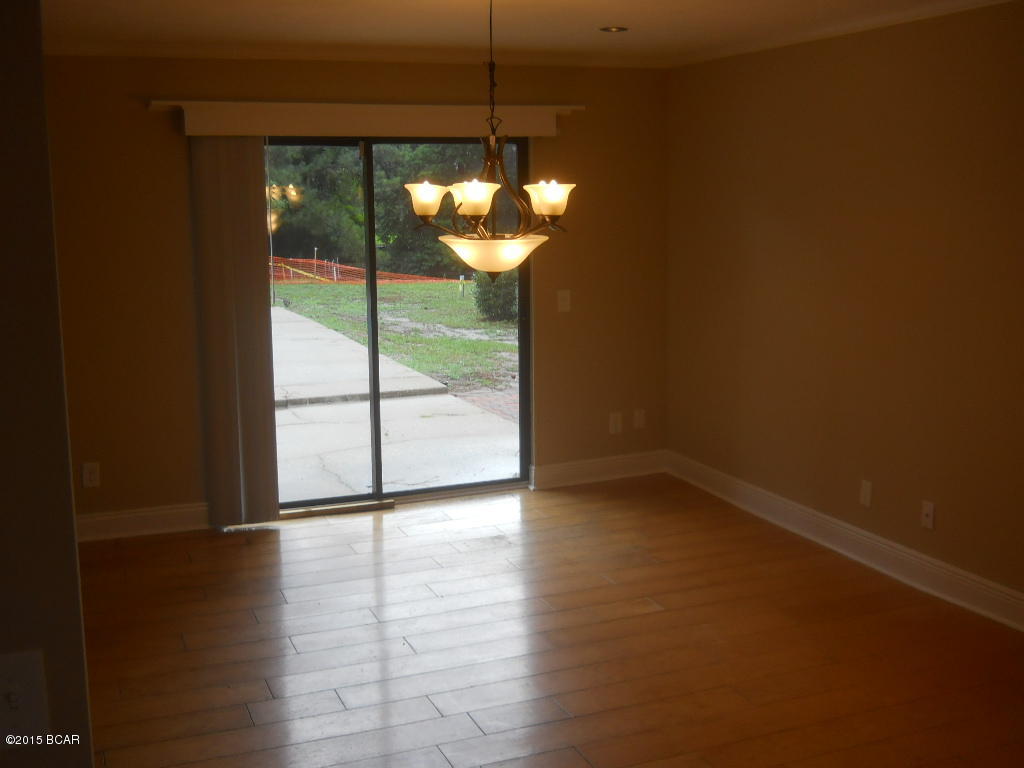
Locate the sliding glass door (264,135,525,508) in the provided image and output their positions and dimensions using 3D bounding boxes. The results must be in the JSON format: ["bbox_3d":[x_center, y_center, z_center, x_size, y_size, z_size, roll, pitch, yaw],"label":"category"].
[{"bbox_3d":[-0.729,-0.334,5.838,1.780,1.980,0.100,-5,11,-22],"label":"sliding glass door"}]

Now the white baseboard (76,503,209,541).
[{"bbox_3d":[-1.886,0.695,5.477,0.680,0.143,0.018,-5,11,-22],"label":"white baseboard"}]

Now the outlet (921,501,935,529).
[{"bbox_3d":[1.737,0.549,4.571,0.010,0.116,0.072,-5,11,-22],"label":"outlet"}]

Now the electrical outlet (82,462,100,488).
[{"bbox_3d":[-2.058,0.447,5.358,0.072,0.116,0.010,-5,11,-22],"label":"electrical outlet"}]

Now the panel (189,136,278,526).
[{"bbox_3d":[-1.365,-0.252,5.427,0.360,1.950,0.100,-5,11,-22],"label":"panel"}]

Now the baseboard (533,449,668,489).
[{"bbox_3d":[0.514,0.501,6.429,0.900,0.143,0.018,-5,11,-22],"label":"baseboard"}]

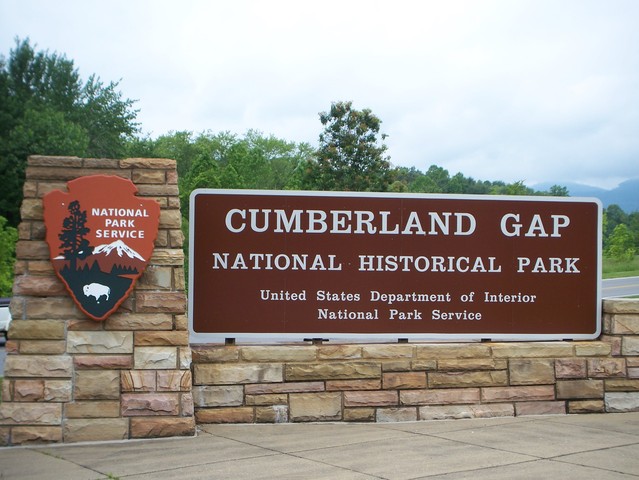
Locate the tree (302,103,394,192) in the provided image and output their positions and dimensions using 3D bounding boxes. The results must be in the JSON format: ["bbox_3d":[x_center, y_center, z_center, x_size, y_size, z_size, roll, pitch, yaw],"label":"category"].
[{"bbox_3d":[1.160,-2.100,45.000,4.200,7.400,4.200,1,0,0],"label":"tree"}]

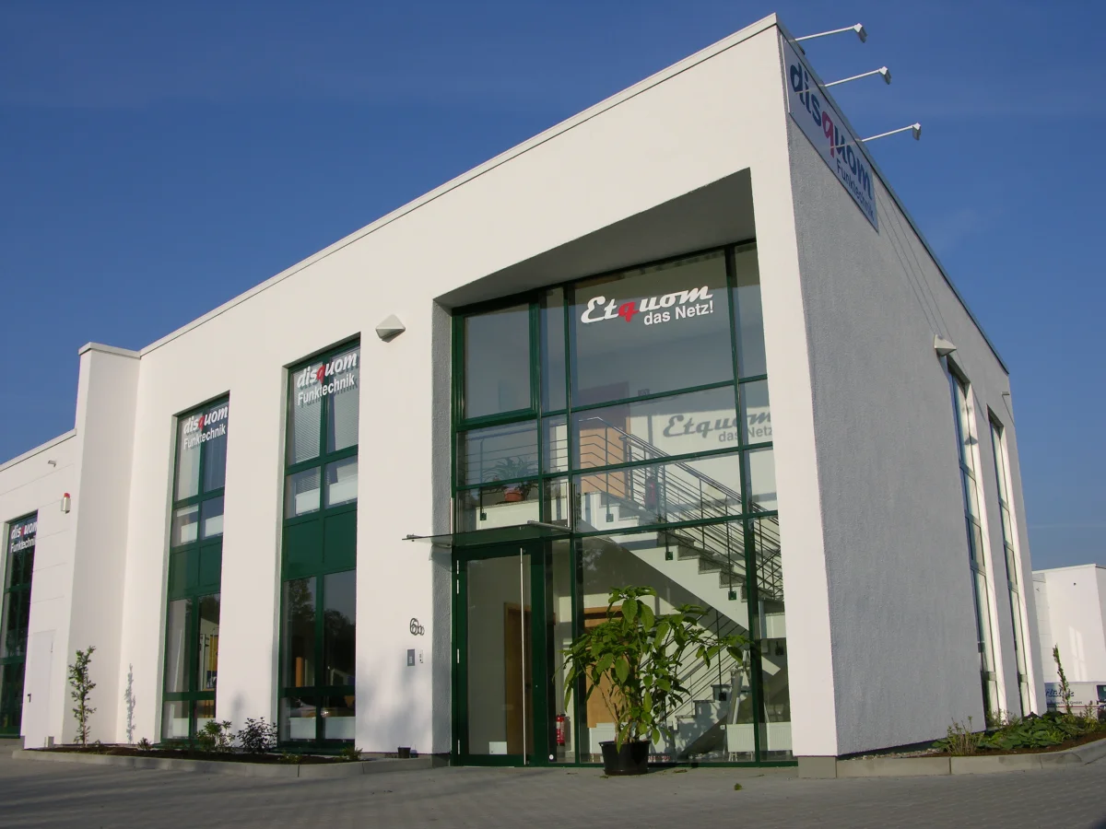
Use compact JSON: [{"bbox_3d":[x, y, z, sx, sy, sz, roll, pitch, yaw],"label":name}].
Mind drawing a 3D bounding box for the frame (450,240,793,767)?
[{"bbox_3d":[0.737,1.082,12.847,4.574,5.793,0.200,-10,-17,29],"label":"frame"}]

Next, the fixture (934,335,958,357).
[{"bbox_3d":[5.611,-1.028,15.933,0.280,0.280,0.480,-10,-18,29],"label":"fixture"}]

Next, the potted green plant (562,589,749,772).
[{"bbox_3d":[1.028,2.580,11.391,1.857,1.648,1.486,-1,-15,0],"label":"potted green plant"}]

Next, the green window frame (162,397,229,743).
[{"bbox_3d":[-5.600,2.474,17.788,1.980,5.420,0.120,-16,-21,43],"label":"green window frame"}]

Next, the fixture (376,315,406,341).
[{"bbox_3d":[-2.226,-1.219,14.806,0.290,0.280,0.500,14,-21,-43],"label":"fixture"}]

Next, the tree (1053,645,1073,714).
[{"bbox_3d":[7.532,3.947,16.499,0.269,1.058,0.269,-1,-15,0],"label":"tree"}]

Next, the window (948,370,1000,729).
[{"bbox_3d":[6.261,1.946,16.736,0.150,5.562,1.862,-10,-18,29],"label":"window"}]

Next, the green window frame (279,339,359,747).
[{"bbox_3d":[-3.168,1.813,15.486,0.150,5.659,2.060,14,-21,-43],"label":"green window frame"}]

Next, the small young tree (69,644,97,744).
[{"bbox_3d":[-7.524,4.500,17.882,0.443,1.590,0.443,-1,-15,0],"label":"small young tree"}]

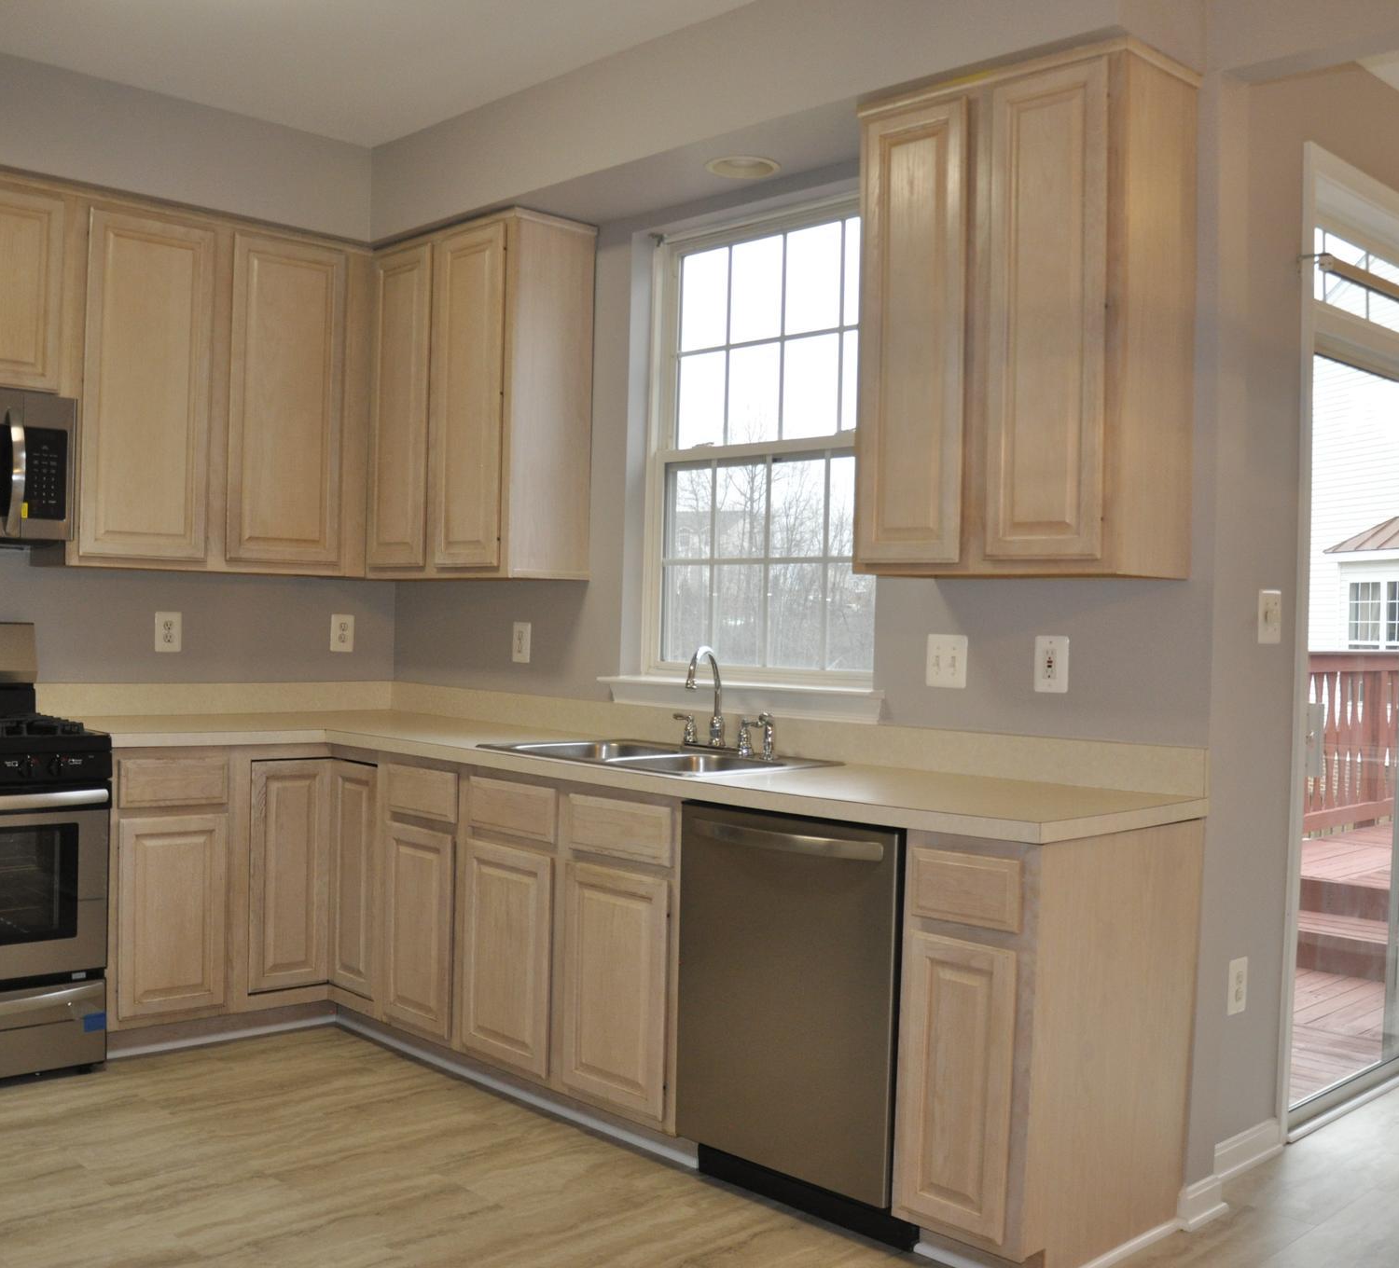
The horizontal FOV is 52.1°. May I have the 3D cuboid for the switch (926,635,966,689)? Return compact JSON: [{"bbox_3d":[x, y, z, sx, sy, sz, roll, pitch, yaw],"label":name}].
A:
[{"bbox_3d":[0.599,0.067,3.450,0.120,0.128,0.013,2,1,44],"label":"switch"}]

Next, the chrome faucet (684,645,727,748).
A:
[{"bbox_3d":[0.024,0.167,3.843,0.050,0.275,0.175,2,1,44],"label":"chrome faucet"}]

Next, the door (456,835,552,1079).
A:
[{"bbox_3d":[-0.482,0.806,3.601,0.347,0.546,0.020,2,0,45],"label":"door"}]

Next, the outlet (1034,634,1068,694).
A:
[{"bbox_3d":[0.793,0.069,3.217,0.085,0.122,0.009,2,1,45],"label":"outlet"}]

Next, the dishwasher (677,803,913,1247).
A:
[{"bbox_3d":[0.379,0.804,3.174,0.602,0.853,0.615,2,1,44],"label":"dishwasher"}]

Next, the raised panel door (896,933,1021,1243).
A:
[{"bbox_3d":[0.478,0.830,2.636,0.231,0.546,0.020,2,0,45],"label":"raised panel door"}]

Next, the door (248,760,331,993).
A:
[{"bbox_3d":[-1.177,0.694,4.112,0.022,0.669,0.260,2,1,45],"label":"door"}]

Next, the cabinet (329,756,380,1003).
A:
[{"bbox_3d":[-0.989,0.701,4.111,0.242,0.668,0.022,2,1,45],"label":"cabinet"}]

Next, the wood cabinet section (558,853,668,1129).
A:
[{"bbox_3d":[-0.201,0.813,3.300,0.358,0.550,0.021,2,1,45],"label":"wood cabinet section"}]

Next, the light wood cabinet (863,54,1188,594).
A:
[{"bbox_3d":[0.697,-0.652,3.129,0.663,1.057,0.325,2,1,45],"label":"light wood cabinet"}]

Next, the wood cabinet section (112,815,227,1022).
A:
[{"bbox_3d":[-1.435,0.765,3.896,0.020,0.537,0.312,2,1,44],"label":"wood cabinet section"}]

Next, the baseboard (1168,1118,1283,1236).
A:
[{"bbox_3d":[1.207,1.202,3.224,0.070,0.092,0.620,2,1,44],"label":"baseboard"}]

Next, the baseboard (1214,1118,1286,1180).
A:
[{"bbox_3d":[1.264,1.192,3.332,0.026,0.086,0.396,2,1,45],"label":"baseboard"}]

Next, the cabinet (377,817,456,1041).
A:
[{"bbox_3d":[-0.577,0.802,4.102,0.355,0.556,0.557,2,1,44],"label":"cabinet"}]

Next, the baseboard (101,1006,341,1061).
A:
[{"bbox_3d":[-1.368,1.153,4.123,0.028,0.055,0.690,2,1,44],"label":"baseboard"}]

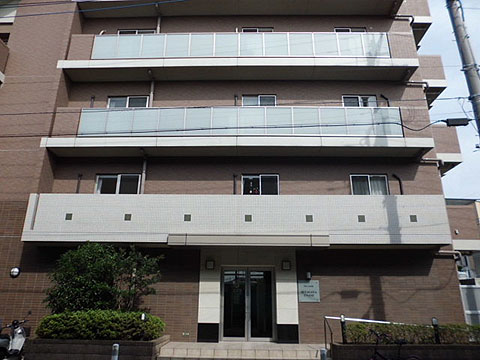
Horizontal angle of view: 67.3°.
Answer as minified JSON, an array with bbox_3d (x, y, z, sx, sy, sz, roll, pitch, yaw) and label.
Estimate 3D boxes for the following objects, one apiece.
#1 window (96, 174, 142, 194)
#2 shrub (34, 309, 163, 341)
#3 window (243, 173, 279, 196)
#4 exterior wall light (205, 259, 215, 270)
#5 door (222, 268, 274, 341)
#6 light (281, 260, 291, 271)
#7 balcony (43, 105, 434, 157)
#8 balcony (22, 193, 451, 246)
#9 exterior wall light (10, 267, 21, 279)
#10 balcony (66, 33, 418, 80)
[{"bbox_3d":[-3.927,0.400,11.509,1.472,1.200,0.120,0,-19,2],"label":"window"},{"bbox_3d":[-3.379,3.623,9.023,3.050,0.670,1.000,0,-19,2],"label":"shrub"},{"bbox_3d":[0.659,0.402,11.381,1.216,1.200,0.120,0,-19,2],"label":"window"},{"bbox_3d":[-0.876,2.489,10.532,0.260,0.270,0.120,0,-19,2],"label":"exterior wall light"},{"bbox_3d":[0.272,3.553,10.386,1.650,2.080,0.120,0,-19,2],"label":"door"},{"bbox_3d":[1.342,2.492,10.470,0.260,0.270,0.120,0,-19,2],"label":"light"},{"bbox_3d":[-0.138,-1.514,11.628,12.030,1.400,0.870,0,-19,2],"label":"balcony"},{"bbox_3d":[-0.163,1.237,10.665,12.030,1.430,0.890,0,-19,2],"label":"balcony"},{"bbox_3d":[-6.581,2.720,10.567,0.240,0.270,0.140,0,-19,2],"label":"exterior wall light"},{"bbox_3d":[-0.108,-4.260,12.577,12.020,1.390,0.870,0,-19,2],"label":"balcony"}]

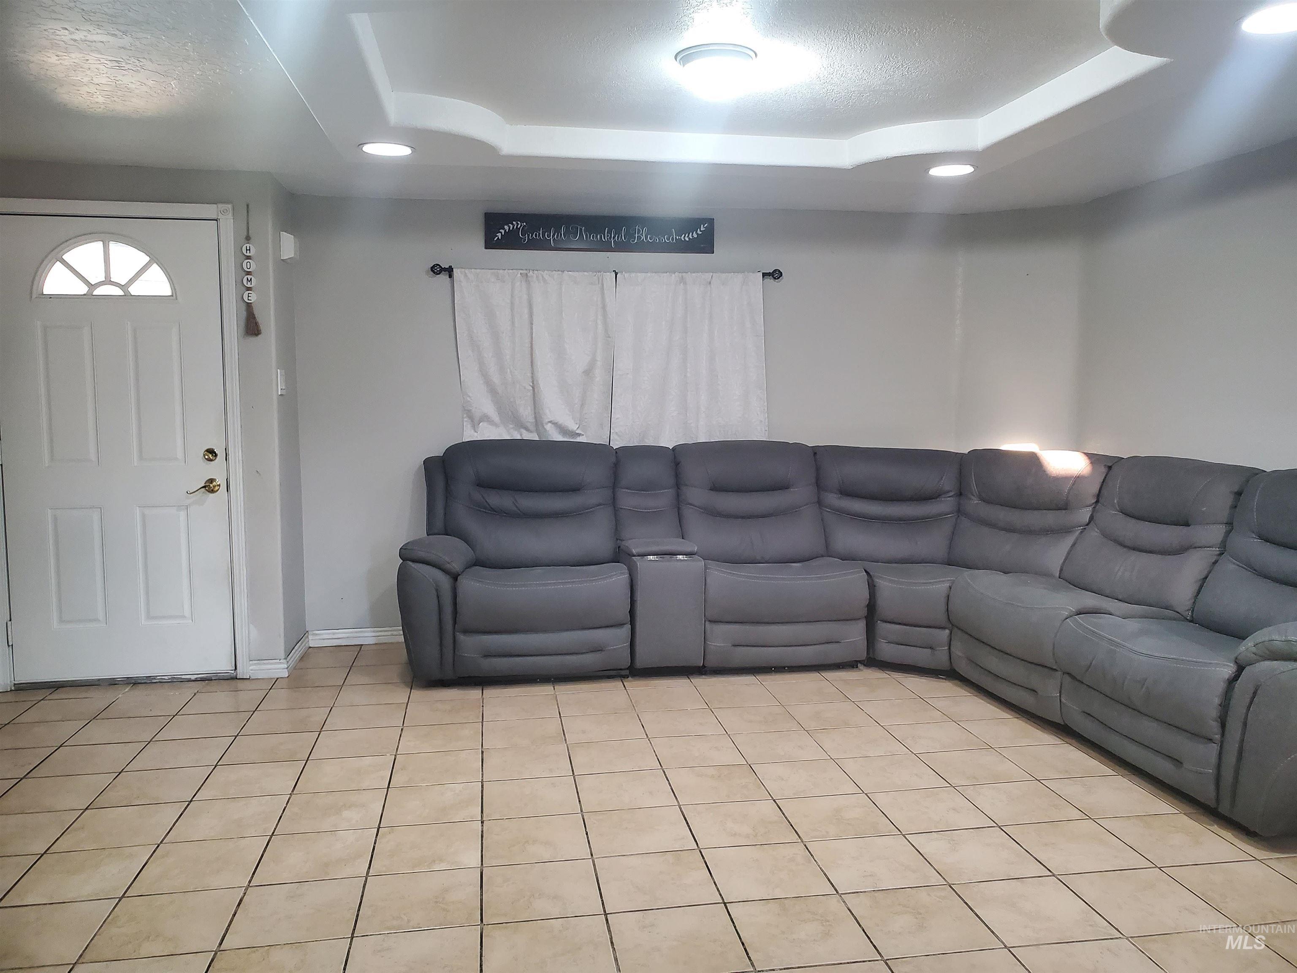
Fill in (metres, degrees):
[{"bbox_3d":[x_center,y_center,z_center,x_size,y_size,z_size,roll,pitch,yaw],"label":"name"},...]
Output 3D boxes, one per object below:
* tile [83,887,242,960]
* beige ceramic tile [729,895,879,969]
[{"bbox_3d":[-1.195,1.090,2.422,0.305,0.010,0.303,-1,6,-9],"label":"tile"},{"bbox_3d":[0.372,1.091,2.385,0.305,0.010,0.303,-1,6,-9],"label":"beige ceramic tile"}]

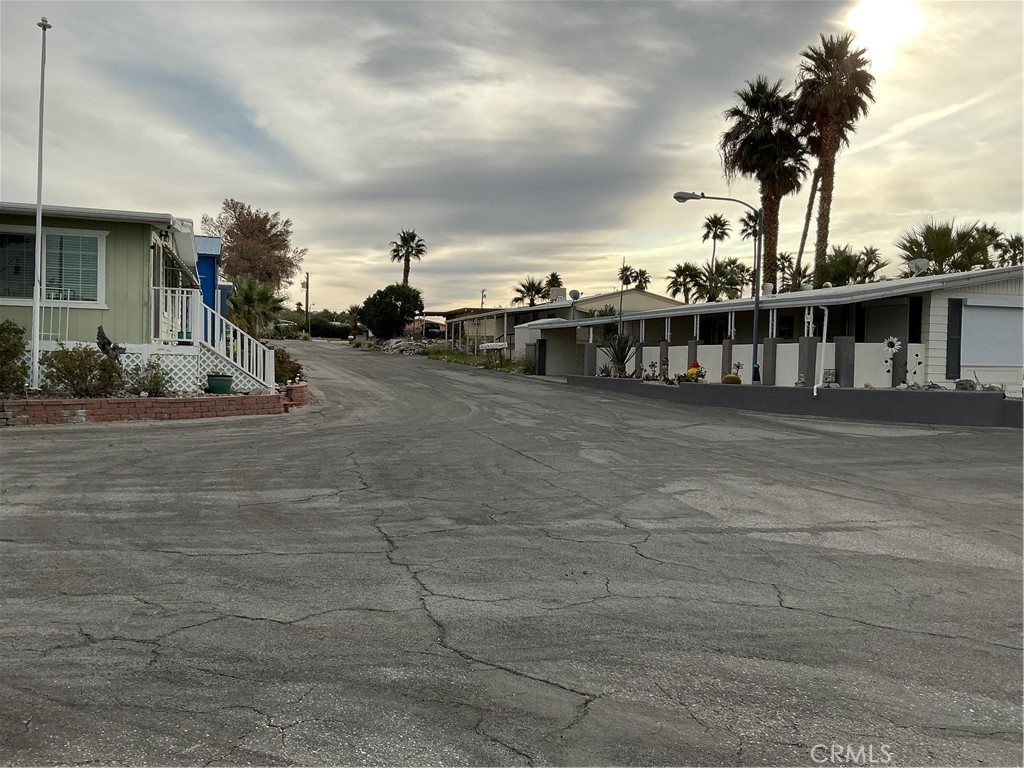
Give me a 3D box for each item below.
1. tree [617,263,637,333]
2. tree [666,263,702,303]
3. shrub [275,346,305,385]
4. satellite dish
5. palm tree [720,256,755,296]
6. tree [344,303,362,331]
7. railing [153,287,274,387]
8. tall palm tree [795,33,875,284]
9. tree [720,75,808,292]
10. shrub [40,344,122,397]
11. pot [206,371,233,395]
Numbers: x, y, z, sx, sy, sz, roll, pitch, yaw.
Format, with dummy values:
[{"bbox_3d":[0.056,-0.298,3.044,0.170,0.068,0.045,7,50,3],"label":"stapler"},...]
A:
[{"bbox_3d":[15.797,-10.345,115.204,2.800,12.500,2.800,1,2,0],"label":"tree"},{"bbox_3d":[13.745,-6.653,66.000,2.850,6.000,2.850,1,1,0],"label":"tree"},{"bbox_3d":[-4.722,-0.391,17.500,0.750,0.780,0.750,1,1,-19],"label":"shrub"},{"bbox_3d":[11.315,-3.228,23.000,0.600,0.514,0.500,2,2,37],"label":"satellite dish"},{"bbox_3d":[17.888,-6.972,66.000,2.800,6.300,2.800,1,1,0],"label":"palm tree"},{"bbox_3d":[-16.733,-6.959,88.000,2.100,3.400,2.100,1,1,0],"label":"tree"},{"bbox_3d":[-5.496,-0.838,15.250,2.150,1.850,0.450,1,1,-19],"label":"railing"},{"bbox_3d":[17.123,-9.540,44.805,4.300,18.700,4.300,1,2,0],"label":"tall palm tree"},{"bbox_3d":[13.240,-8.073,43.261,4.600,16.000,4.500,1,2,0],"label":"tree"},{"bbox_3d":[-7.432,-0.233,14.300,1.400,0.898,1.250,1,2,0],"label":"shrub"},{"bbox_3d":[-5.509,-0.019,15.600,0.485,0.414,0.485,1,2,0],"label":"pot"}]

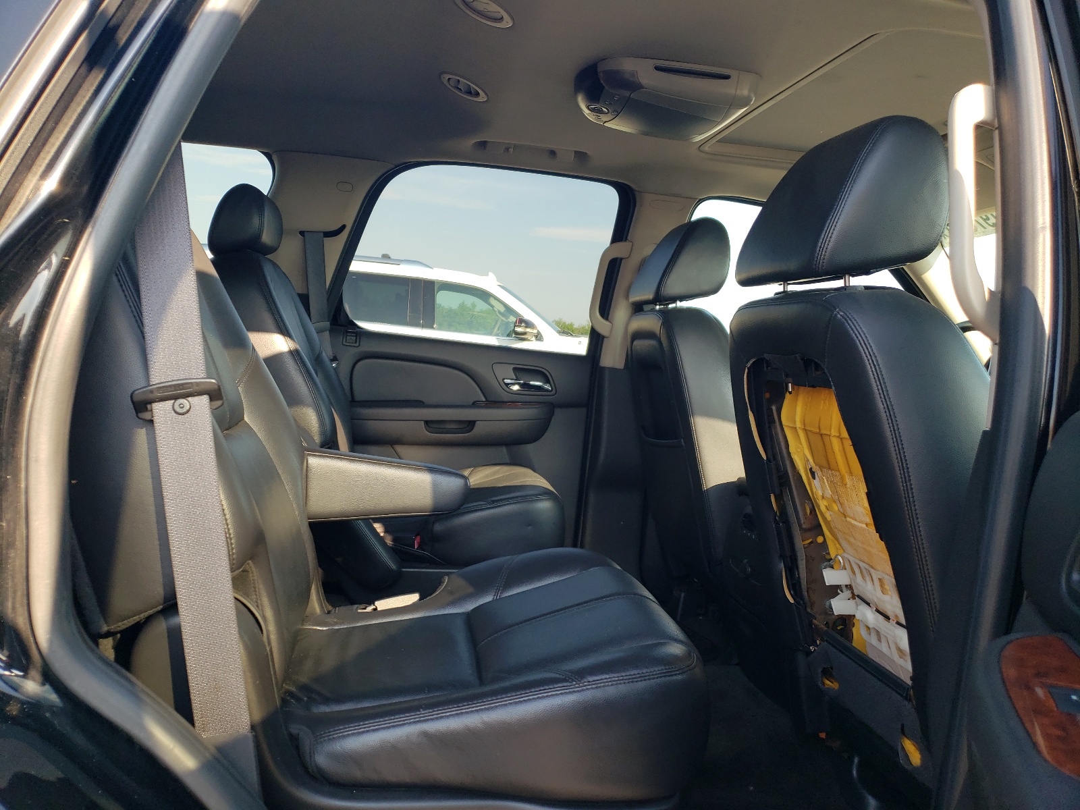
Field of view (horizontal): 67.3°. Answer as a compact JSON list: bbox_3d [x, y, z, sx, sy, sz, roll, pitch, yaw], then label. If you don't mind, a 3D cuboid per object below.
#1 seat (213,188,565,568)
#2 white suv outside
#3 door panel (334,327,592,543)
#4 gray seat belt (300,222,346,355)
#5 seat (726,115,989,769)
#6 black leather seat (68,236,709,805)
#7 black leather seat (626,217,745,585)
[{"bbox_3d":[-0.358,-0.007,1.976,0.850,0.950,0.540,4,5,-10],"label":"seat"},{"bbox_3d":[-1.151,-0.467,8.419,5.250,1.900,2.030,4,5,-10],"label":"white suv outside"},{"bbox_3d":[-0.236,0.126,2.396,0.770,0.650,0.120,4,5,-10],"label":"door panel"},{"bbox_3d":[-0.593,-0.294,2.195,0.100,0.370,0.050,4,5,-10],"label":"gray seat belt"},{"bbox_3d":[0.718,0.113,1.314,0.800,1.000,0.550,4,5,-10],"label":"seat"},{"bbox_3d":[-0.226,0.073,1.141,0.860,0.950,0.560,4,5,-10],"label":"black leather seat"},{"bbox_3d":[0.622,0.049,2.112,0.800,1.000,0.550,4,5,-10],"label":"black leather seat"}]

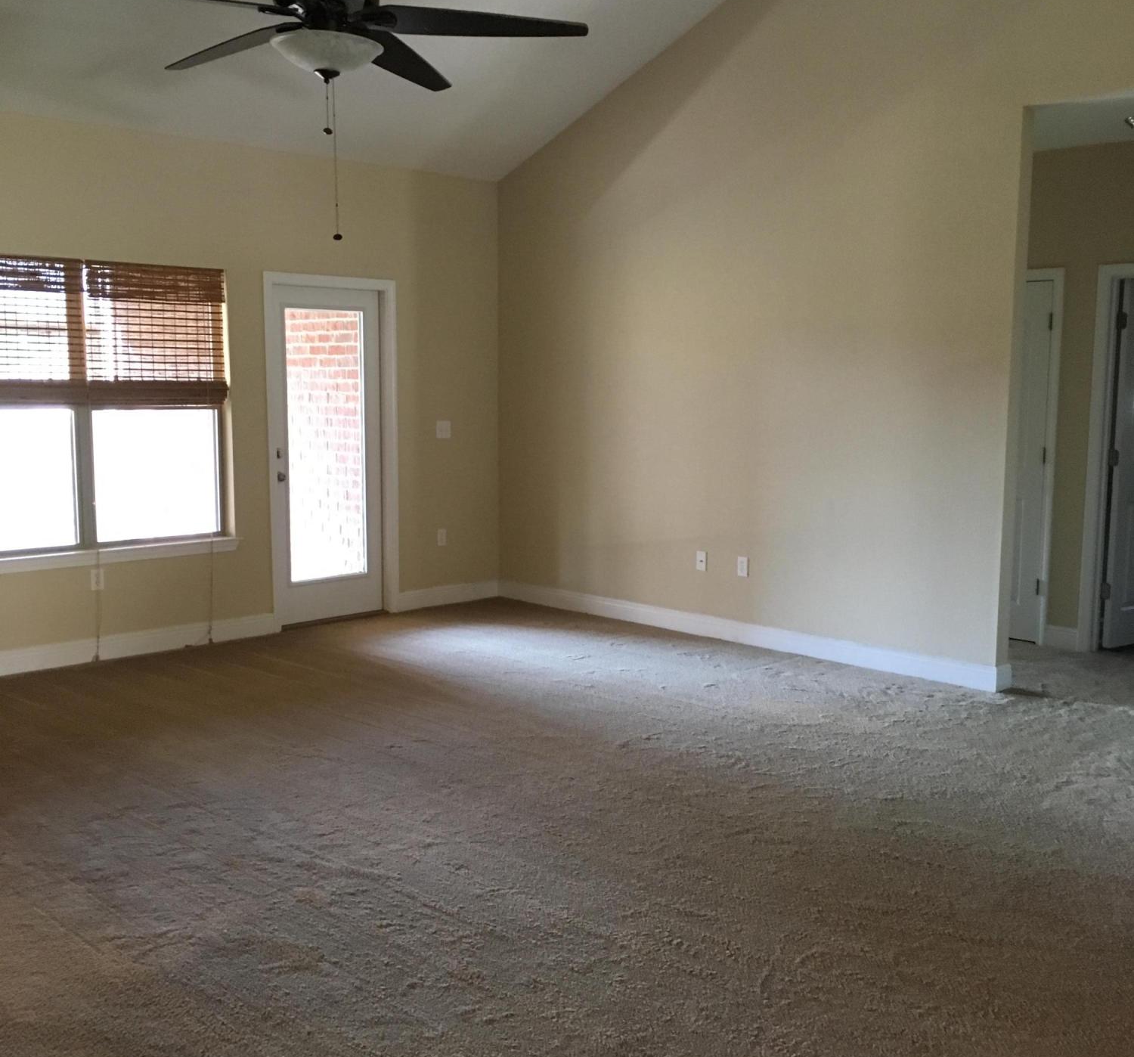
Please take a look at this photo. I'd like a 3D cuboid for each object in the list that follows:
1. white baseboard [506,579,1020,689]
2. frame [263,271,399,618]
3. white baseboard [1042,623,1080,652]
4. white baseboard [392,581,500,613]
[{"bbox_3d":[0.857,0.571,7.506,0.140,0.124,3.657,-6,10,-44],"label":"white baseboard"},{"bbox_3d":[-1.439,-0.468,7.757,0.933,2.107,0.130,-6,10,-44],"label":"frame"},{"bbox_3d":[2.792,0.623,7.154,0.018,0.124,0.191,-6,10,-44],"label":"white baseboard"},{"bbox_3d":[-0.773,0.449,8.462,0.851,0.124,0.020,-6,10,-44],"label":"white baseboard"}]

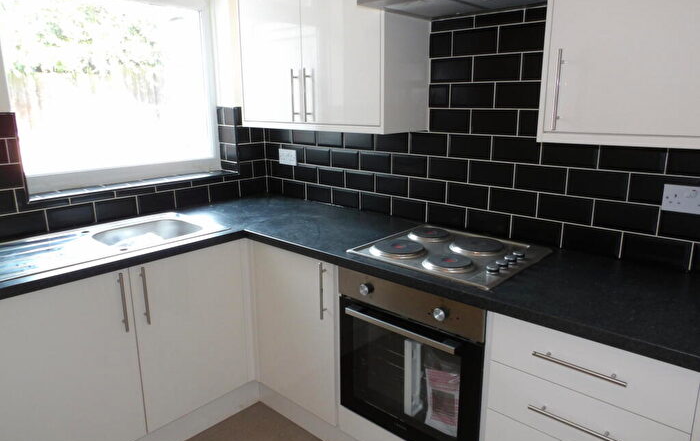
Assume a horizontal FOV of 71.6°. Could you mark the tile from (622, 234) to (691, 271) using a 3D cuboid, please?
[{"bbox_3d":[1.034,0.105,1.644,0.200,0.100,0.010,12,19,41],"label":"tile"}]

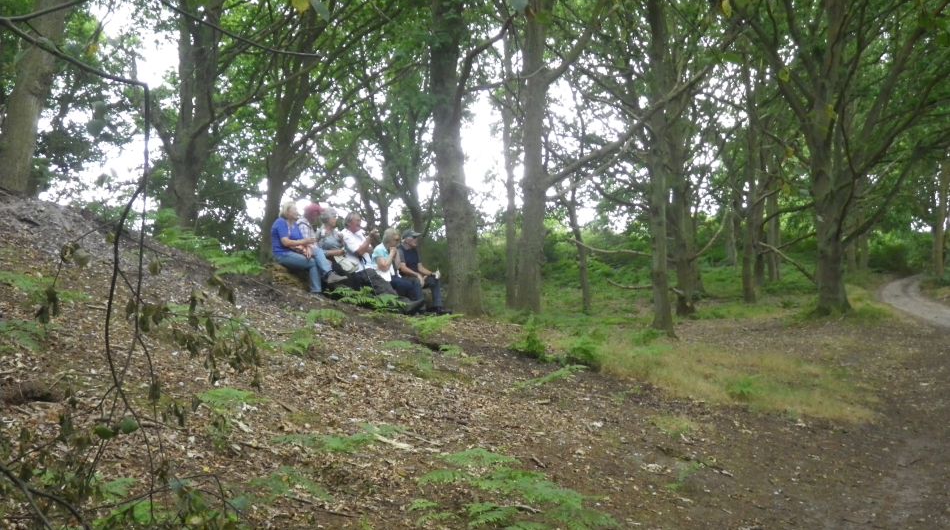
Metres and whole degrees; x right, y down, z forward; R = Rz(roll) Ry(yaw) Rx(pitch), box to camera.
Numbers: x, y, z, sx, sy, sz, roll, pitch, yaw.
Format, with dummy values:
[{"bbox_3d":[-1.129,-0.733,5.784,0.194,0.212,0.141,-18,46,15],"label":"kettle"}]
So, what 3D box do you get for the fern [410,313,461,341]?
[{"bbox_3d":[-0.463,0.721,12.400,0.586,0.279,0.450,0,1,0],"label":"fern"}]

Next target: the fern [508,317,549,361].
[{"bbox_3d":[0.629,0.848,12.200,0.484,0.482,0.420,0,1,0],"label":"fern"}]

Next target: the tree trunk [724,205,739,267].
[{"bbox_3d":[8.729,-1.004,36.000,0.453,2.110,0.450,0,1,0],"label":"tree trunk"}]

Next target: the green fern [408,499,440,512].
[{"bbox_3d":[-0.282,1.341,5.900,0.178,0.055,0.150,0,1,0],"label":"green fern"}]

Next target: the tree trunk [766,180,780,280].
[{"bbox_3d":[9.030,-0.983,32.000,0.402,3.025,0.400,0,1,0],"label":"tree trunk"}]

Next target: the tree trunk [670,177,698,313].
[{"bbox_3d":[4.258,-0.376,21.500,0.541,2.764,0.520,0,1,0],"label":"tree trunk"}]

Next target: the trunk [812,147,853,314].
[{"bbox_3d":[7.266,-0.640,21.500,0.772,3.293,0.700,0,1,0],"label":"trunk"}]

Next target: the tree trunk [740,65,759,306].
[{"bbox_3d":[6.511,-1.903,25.000,0.425,5.672,0.420,0,1,0],"label":"tree trunk"}]

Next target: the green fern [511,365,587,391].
[{"bbox_3d":[0.725,1.095,10.300,0.721,0.203,0.400,0,1,0],"label":"green fern"}]

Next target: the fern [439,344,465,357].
[{"bbox_3d":[-0.258,0.938,11.600,0.285,0.112,0.220,0,1,0],"label":"fern"}]

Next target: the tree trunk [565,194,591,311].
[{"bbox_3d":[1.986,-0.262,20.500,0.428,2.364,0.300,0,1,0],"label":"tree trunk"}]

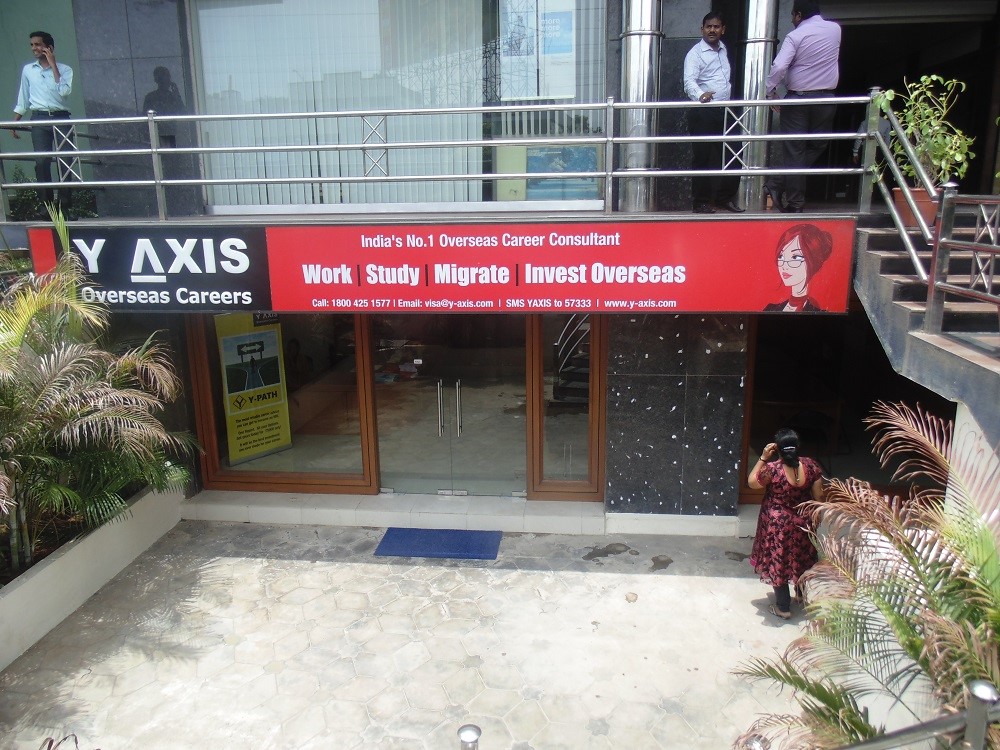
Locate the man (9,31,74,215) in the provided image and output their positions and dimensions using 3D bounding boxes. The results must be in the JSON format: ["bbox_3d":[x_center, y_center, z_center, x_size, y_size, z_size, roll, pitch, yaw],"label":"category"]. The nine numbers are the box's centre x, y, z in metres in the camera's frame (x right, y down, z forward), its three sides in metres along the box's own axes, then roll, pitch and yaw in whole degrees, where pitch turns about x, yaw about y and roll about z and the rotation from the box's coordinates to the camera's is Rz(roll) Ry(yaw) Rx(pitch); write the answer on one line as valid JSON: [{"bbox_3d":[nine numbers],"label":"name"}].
[{"bbox_3d":[-4.353,-2.377,6.905,0.570,1.670,0.360,-4,12,-16],"label":"man"}]

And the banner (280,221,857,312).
[{"bbox_3d":[0.428,-0.940,6.333,5.080,0.806,0.120,1,12,6],"label":"banner"}]

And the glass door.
[{"bbox_3d":[-0.546,0.317,7.895,1.690,2.150,0.070,1,12,6],"label":"glass door"}]

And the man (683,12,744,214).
[{"bbox_3d":[1.843,-2.253,6.263,0.500,1.660,0.400,-5,12,-18],"label":"man"}]

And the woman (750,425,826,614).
[{"bbox_3d":[2.295,1.196,5.873,0.570,1.540,0.420,2,12,11],"label":"woman"}]

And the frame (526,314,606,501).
[{"bbox_3d":[0.710,0.305,7.716,0.840,2.220,0.100,1,12,6],"label":"frame"}]

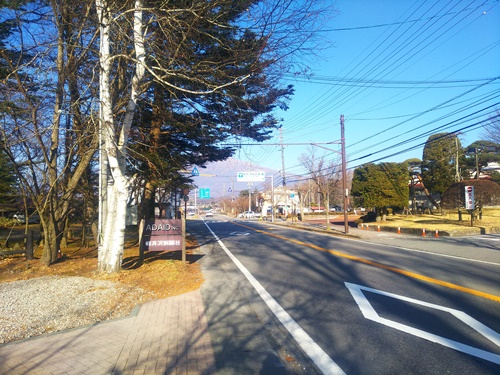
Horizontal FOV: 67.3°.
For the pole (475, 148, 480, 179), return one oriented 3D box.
[{"bbox_3d":[25.608,-0.864,42.242,0.280,7.110,0.280,0,-4,-8],"label":"pole"}]

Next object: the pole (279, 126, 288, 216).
[{"bbox_3d":[5.059,-2.015,54.461,0.400,13.550,0.400,0,-4,-8],"label":"pole"}]

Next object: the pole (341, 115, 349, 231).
[{"bbox_3d":[6.062,-0.874,23.959,0.250,7.620,0.250,0,-4,-8],"label":"pole"}]

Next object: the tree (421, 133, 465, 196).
[{"bbox_3d":[21.677,-1.778,42.304,4.900,8.950,4.800,0,-4,-8],"label":"tree"}]

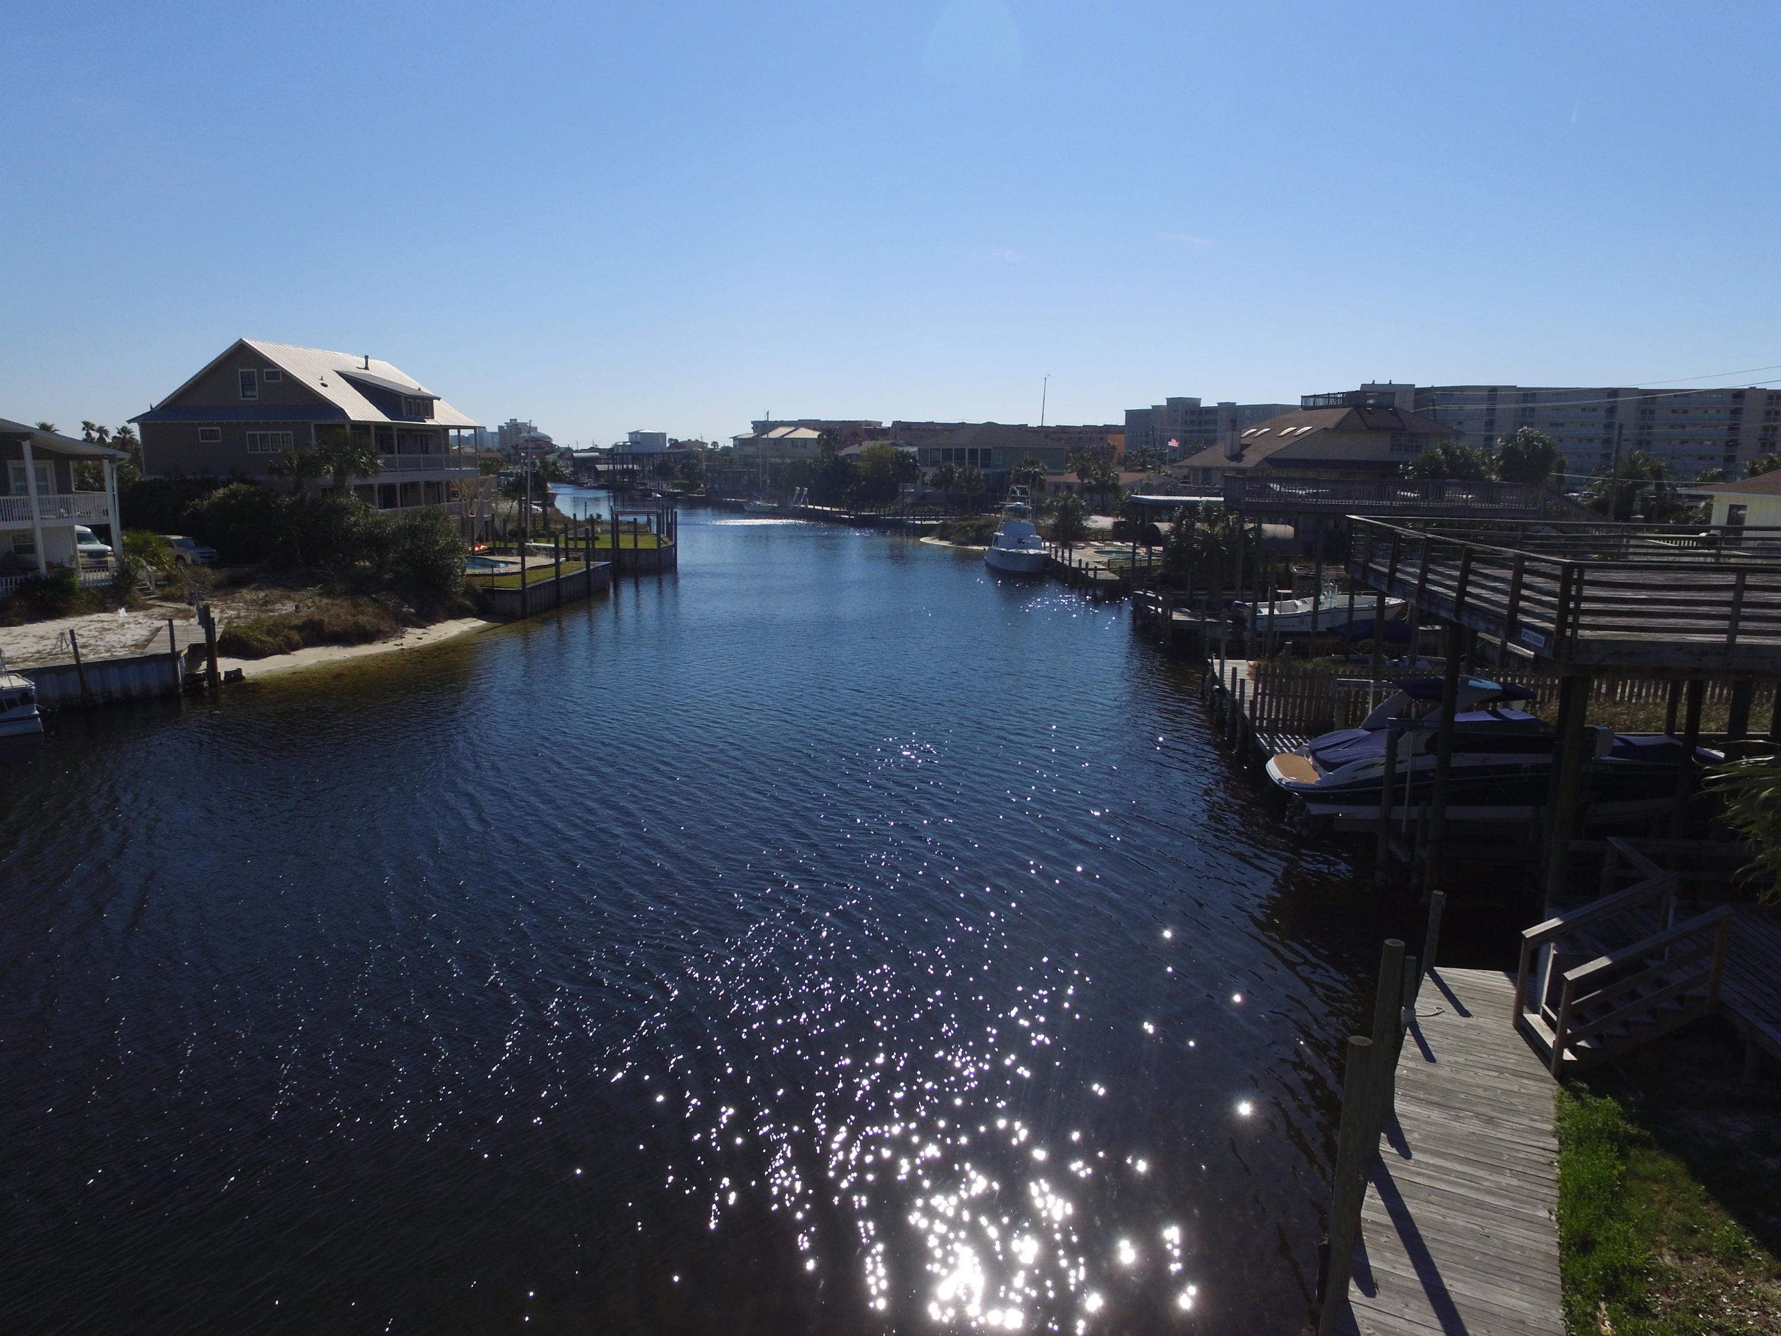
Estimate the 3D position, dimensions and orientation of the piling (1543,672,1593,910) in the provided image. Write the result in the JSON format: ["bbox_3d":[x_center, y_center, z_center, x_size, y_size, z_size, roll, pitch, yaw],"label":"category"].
[{"bbox_3d":[9.308,1.719,14.123,0.250,3.374,0.250,3,12,11],"label":"piling"}]

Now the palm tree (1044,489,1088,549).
[{"bbox_3d":[13.595,-11.485,79.274,3.300,4.303,3.300,0,11,0],"label":"palm tree"}]

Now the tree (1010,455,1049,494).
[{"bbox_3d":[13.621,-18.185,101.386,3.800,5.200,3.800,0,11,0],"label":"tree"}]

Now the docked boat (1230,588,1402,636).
[{"bbox_3d":[15.218,-1.940,36.520,6.100,1.750,2.300,2,12,5],"label":"docked boat"}]

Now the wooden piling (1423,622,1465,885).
[{"bbox_3d":[8.657,1.473,16.204,0.230,4.800,0.230,1,12,0],"label":"wooden piling"}]

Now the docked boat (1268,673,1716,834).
[{"bbox_3d":[10.607,1.581,18.518,7.700,2.750,2.550,2,12,8],"label":"docked boat"}]

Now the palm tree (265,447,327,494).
[{"bbox_3d":[-30.422,-8.531,52.914,3.100,5.500,3.100,1,12,0],"label":"palm tree"}]

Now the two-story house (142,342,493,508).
[{"bbox_3d":[-34.124,-13.213,62.408,13.000,11.331,13.800,2,12,8],"label":"two-story house"}]

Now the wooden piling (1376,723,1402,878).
[{"bbox_3d":[9.418,2.518,19.320,0.190,3.065,0.190,3,12,11],"label":"wooden piling"}]

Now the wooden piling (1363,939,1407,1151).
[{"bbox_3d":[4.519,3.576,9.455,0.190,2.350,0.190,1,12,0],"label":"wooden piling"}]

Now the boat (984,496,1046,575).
[{"bbox_3d":[9.162,-10.238,76.158,3.700,5.700,9.800,-1,12,-9],"label":"boat"}]

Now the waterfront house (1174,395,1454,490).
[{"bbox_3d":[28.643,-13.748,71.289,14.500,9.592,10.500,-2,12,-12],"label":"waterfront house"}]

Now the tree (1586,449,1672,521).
[{"bbox_3d":[44.191,-10.215,62.134,4.900,5.800,4.900,1,12,0],"label":"tree"}]

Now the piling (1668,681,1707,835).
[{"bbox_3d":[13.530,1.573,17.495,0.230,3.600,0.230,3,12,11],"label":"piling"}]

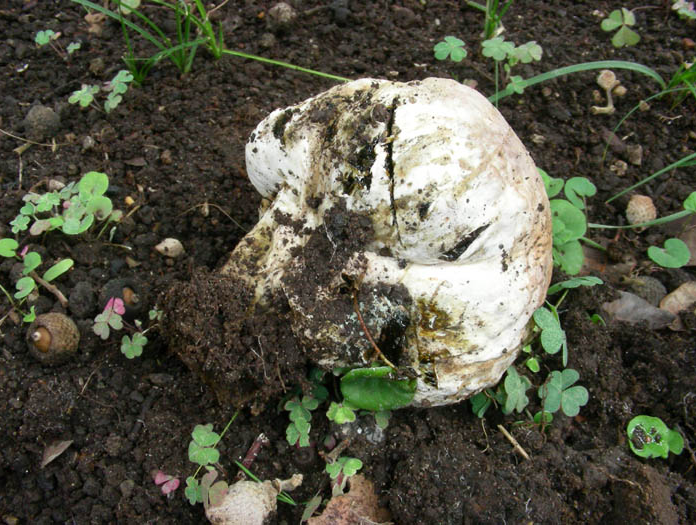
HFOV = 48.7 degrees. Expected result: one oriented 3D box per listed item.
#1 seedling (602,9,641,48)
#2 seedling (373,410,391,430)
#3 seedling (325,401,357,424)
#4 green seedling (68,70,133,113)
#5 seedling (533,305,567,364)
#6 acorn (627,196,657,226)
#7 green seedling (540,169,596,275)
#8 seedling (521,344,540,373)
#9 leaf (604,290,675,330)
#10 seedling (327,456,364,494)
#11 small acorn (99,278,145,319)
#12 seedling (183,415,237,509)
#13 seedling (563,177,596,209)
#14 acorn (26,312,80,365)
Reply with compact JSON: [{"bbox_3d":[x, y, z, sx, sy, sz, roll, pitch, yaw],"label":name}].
[{"bbox_3d":[0.186,-0.159,0.523,0.028,0.018,0.022,0,48,0],"label":"seedling"},{"bbox_3d":[0.013,0.061,0.299,0.007,0.005,0.006,0,49,0],"label":"seedling"},{"bbox_3d":[-0.003,0.061,0.310,0.011,0.005,0.009,0,55,0],"label":"seedling"},{"bbox_3d":[-0.139,-0.096,0.431,0.033,0.018,0.016,0,49,0],"label":"green seedling"},{"bbox_3d":[0.083,0.030,0.317,0.012,0.017,0.016,0,49,0],"label":"seedling"},{"bbox_3d":[0.158,-0.028,0.414,0.017,0.016,0.017,0,48,0],"label":"acorn"},{"bbox_3d":[0.100,-0.019,0.360,0.025,0.025,0.038,0,49,0],"label":"green seedling"},{"bbox_3d":[0.077,0.040,0.323,0.009,0.008,0.009,0,55,0],"label":"seedling"},{"bbox_3d":[0.127,0.021,0.336,0.029,0.009,0.013,0,49,0],"label":"leaf"},{"bbox_3d":[-0.001,0.085,0.307,0.015,0.012,0.013,0,48,0],"label":"seedling"},{"bbox_3d":[-0.099,0.015,0.337,0.018,0.017,0.018,0,49,0],"label":"small acorn"},{"bbox_3d":[-0.050,0.073,0.284,0.018,0.018,0.026,0,49,0],"label":"seedling"},{"bbox_3d":[0.109,-0.032,0.359,0.015,0.008,0.013,0,55,0],"label":"seedling"},{"bbox_3d":[-0.127,0.033,0.332,0.022,0.022,0.022,-5,81,34],"label":"acorn"}]

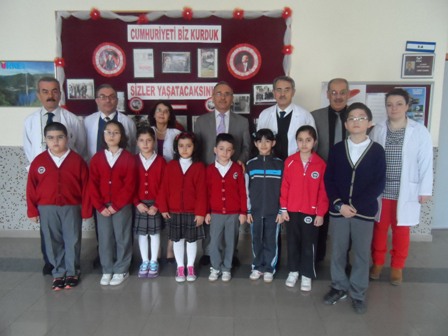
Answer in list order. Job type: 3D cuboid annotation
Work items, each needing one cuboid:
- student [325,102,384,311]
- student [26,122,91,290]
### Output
[{"bbox_3d":[0.972,0.286,2.308,0.406,1.495,0.330,4,9,26],"label":"student"},{"bbox_3d":[-1.286,0.290,2.441,0.475,1.291,0.300,-1,6,-10],"label":"student"}]

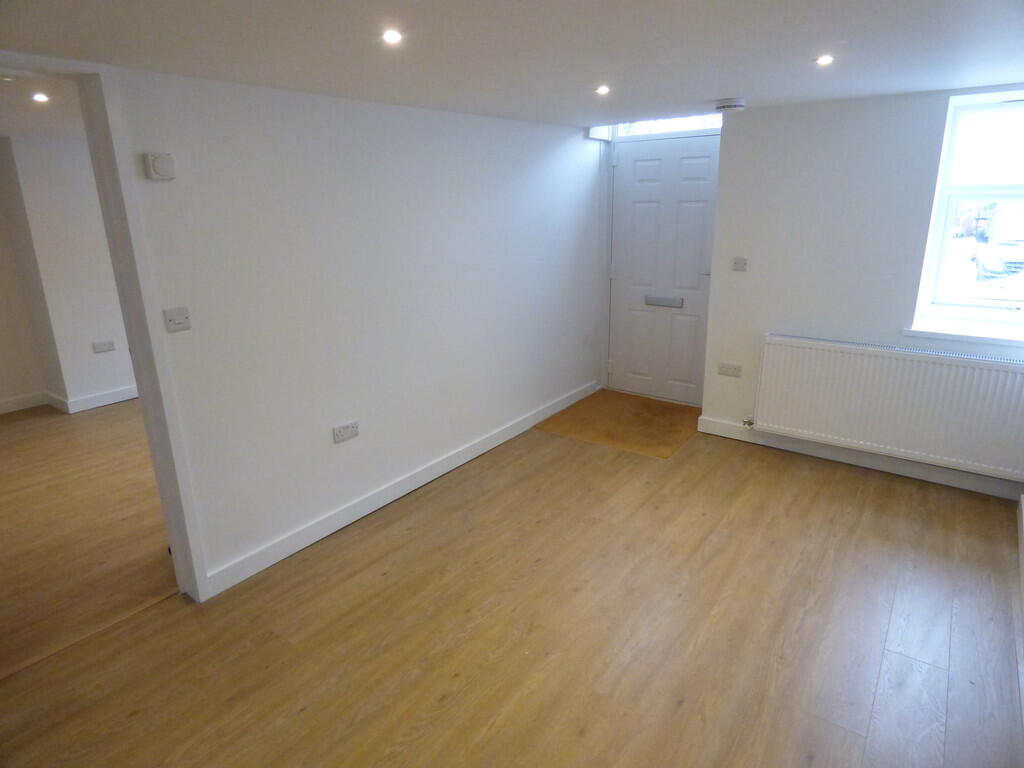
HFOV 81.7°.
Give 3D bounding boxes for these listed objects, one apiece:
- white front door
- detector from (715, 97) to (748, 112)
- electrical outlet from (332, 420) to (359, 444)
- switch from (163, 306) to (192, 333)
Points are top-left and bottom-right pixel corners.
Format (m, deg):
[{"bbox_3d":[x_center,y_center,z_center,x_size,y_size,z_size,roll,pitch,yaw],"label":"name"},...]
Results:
[{"bbox_3d":[1.155,-0.845,4.536,0.957,2.007,0.100,12,22,36],"label":"white front door"},{"bbox_3d":[1.156,-1.472,3.133,0.148,0.050,0.148,12,22,36],"label":"detector"},{"bbox_3d":[-0.817,0.241,2.931,0.012,0.087,0.147,12,22,36],"label":"electrical outlet"},{"bbox_3d":[-1.244,-0.238,2.206,0.012,0.087,0.087,12,22,36],"label":"switch"}]

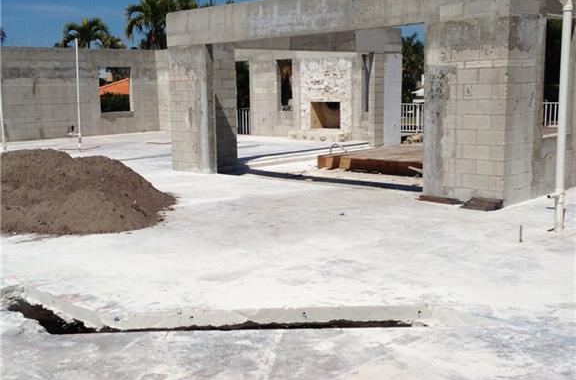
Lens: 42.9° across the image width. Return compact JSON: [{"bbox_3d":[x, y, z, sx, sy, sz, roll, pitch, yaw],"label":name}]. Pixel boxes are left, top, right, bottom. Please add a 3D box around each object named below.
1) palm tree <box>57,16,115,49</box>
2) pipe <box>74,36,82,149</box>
[{"bbox_3d":[-12.103,-6.855,44.486,3.300,7.152,3.300,-3,8,-15],"label":"palm tree"},{"bbox_3d":[-5.878,-2.645,20.427,0.065,3.070,0.065,-3,8,-16],"label":"pipe"}]

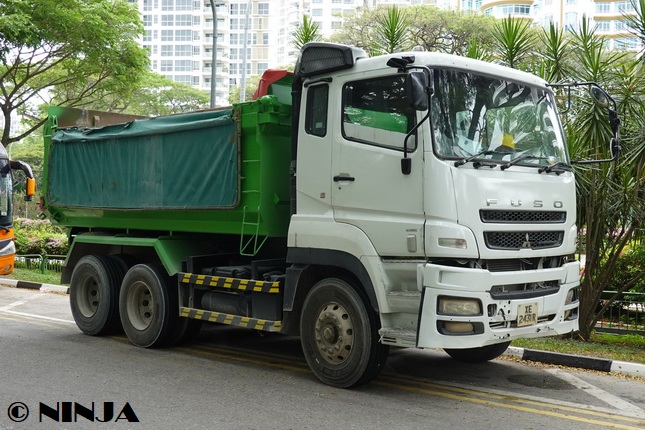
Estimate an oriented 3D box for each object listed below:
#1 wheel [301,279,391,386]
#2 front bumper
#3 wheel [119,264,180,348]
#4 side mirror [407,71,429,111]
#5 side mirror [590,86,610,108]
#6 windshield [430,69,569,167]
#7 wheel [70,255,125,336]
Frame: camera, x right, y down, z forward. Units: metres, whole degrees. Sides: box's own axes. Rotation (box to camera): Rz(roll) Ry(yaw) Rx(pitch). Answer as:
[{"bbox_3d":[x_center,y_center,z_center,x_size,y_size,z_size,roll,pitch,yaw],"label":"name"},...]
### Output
[{"bbox_3d":[0.191,1.108,6.448,0.270,1.037,1.037,2,-2,-41],"label":"wheel"},{"bbox_3d":[1.803,0.783,6.394,0.450,0.700,2.480,-1,-2,43],"label":"front bumper"},{"bbox_3d":[-2.197,1.136,8.595,1.035,1.035,0.270,-1,-2,43],"label":"wheel"},{"bbox_3d":[0.769,-0.985,5.450,0.165,0.310,0.085,1,-1,-25],"label":"side mirror"},{"bbox_3d":[2.904,-1.234,7.150,0.070,0.260,0.260,-36,4,-7],"label":"side mirror"},{"bbox_3d":[1.802,-0.861,6.443,0.300,0.800,2.320,-1,-2,43],"label":"windshield"},{"bbox_3d":[-3.146,1.119,9.494,1.090,1.090,0.270,-1,-2,43],"label":"wheel"}]

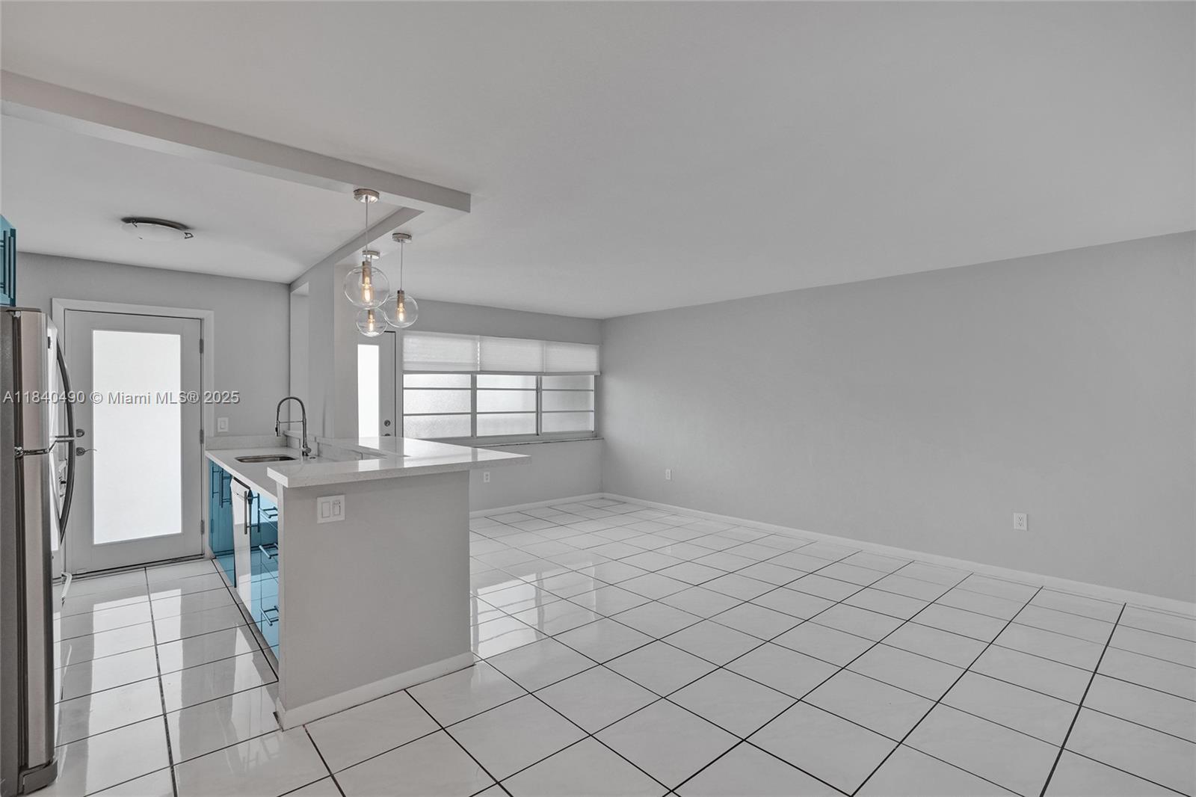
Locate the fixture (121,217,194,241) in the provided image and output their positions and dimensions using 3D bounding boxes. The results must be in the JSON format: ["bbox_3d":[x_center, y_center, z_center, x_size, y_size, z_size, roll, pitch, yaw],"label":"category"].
[{"bbox_3d":[-2.717,-1.016,3.283,0.345,0.090,0.345,0,0,-41],"label":"fixture"}]

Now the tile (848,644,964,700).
[{"bbox_3d":[1.598,1.412,2.763,0.445,0.010,0.445,0,-1,-41],"label":"tile"}]

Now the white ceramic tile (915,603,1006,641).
[{"bbox_3d":[2.294,1.420,3.371,0.443,0.010,0.443,0,0,-42],"label":"white ceramic tile"}]

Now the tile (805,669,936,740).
[{"bbox_3d":[1.265,1.419,2.483,0.443,0.010,0.443,0,0,-42],"label":"tile"}]

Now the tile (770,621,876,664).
[{"bbox_3d":[1.306,1.415,3.074,0.445,0.010,0.445,0,-1,-41],"label":"tile"}]

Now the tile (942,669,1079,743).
[{"bbox_3d":[1.897,1.416,2.452,0.443,0.010,0.443,0,0,-41],"label":"tile"}]

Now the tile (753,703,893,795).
[{"bbox_3d":[0.917,1.407,2.171,0.445,0.010,0.445,0,-1,-41],"label":"tile"}]

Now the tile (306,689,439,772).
[{"bbox_3d":[-0.962,1.408,2.273,0.445,0.010,0.445,0,-1,-41],"label":"tile"}]

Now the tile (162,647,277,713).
[{"bbox_3d":[-1.903,1.409,2.666,0.427,0.010,0.427,0,0,-41],"label":"tile"}]

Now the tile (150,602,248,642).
[{"bbox_3d":[-2.546,1.444,3.408,0.443,0.010,0.443,0,0,-40],"label":"tile"}]

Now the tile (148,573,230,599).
[{"bbox_3d":[-3.025,1.379,3.905,0.430,0.010,0.430,0,0,-41],"label":"tile"}]

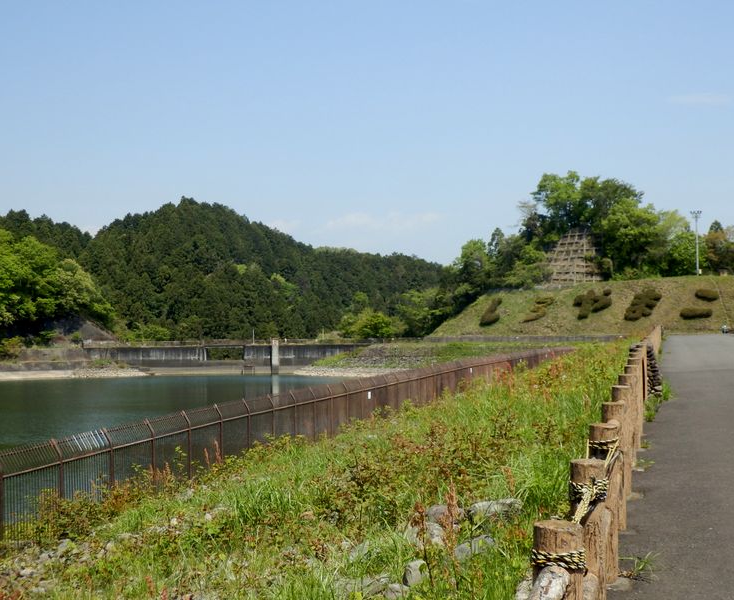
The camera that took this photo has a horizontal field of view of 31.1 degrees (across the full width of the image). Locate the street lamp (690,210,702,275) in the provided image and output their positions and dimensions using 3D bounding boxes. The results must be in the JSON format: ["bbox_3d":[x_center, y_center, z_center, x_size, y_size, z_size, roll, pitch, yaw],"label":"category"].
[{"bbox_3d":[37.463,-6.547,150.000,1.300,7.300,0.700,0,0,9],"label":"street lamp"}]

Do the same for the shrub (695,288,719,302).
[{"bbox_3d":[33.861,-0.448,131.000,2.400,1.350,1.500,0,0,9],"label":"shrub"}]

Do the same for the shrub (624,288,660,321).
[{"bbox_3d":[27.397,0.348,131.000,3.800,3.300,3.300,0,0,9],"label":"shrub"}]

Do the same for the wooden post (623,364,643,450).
[{"bbox_3d":[2.790,1.121,13.800,0.160,0.870,0.160,0,0,0],"label":"wooden post"}]

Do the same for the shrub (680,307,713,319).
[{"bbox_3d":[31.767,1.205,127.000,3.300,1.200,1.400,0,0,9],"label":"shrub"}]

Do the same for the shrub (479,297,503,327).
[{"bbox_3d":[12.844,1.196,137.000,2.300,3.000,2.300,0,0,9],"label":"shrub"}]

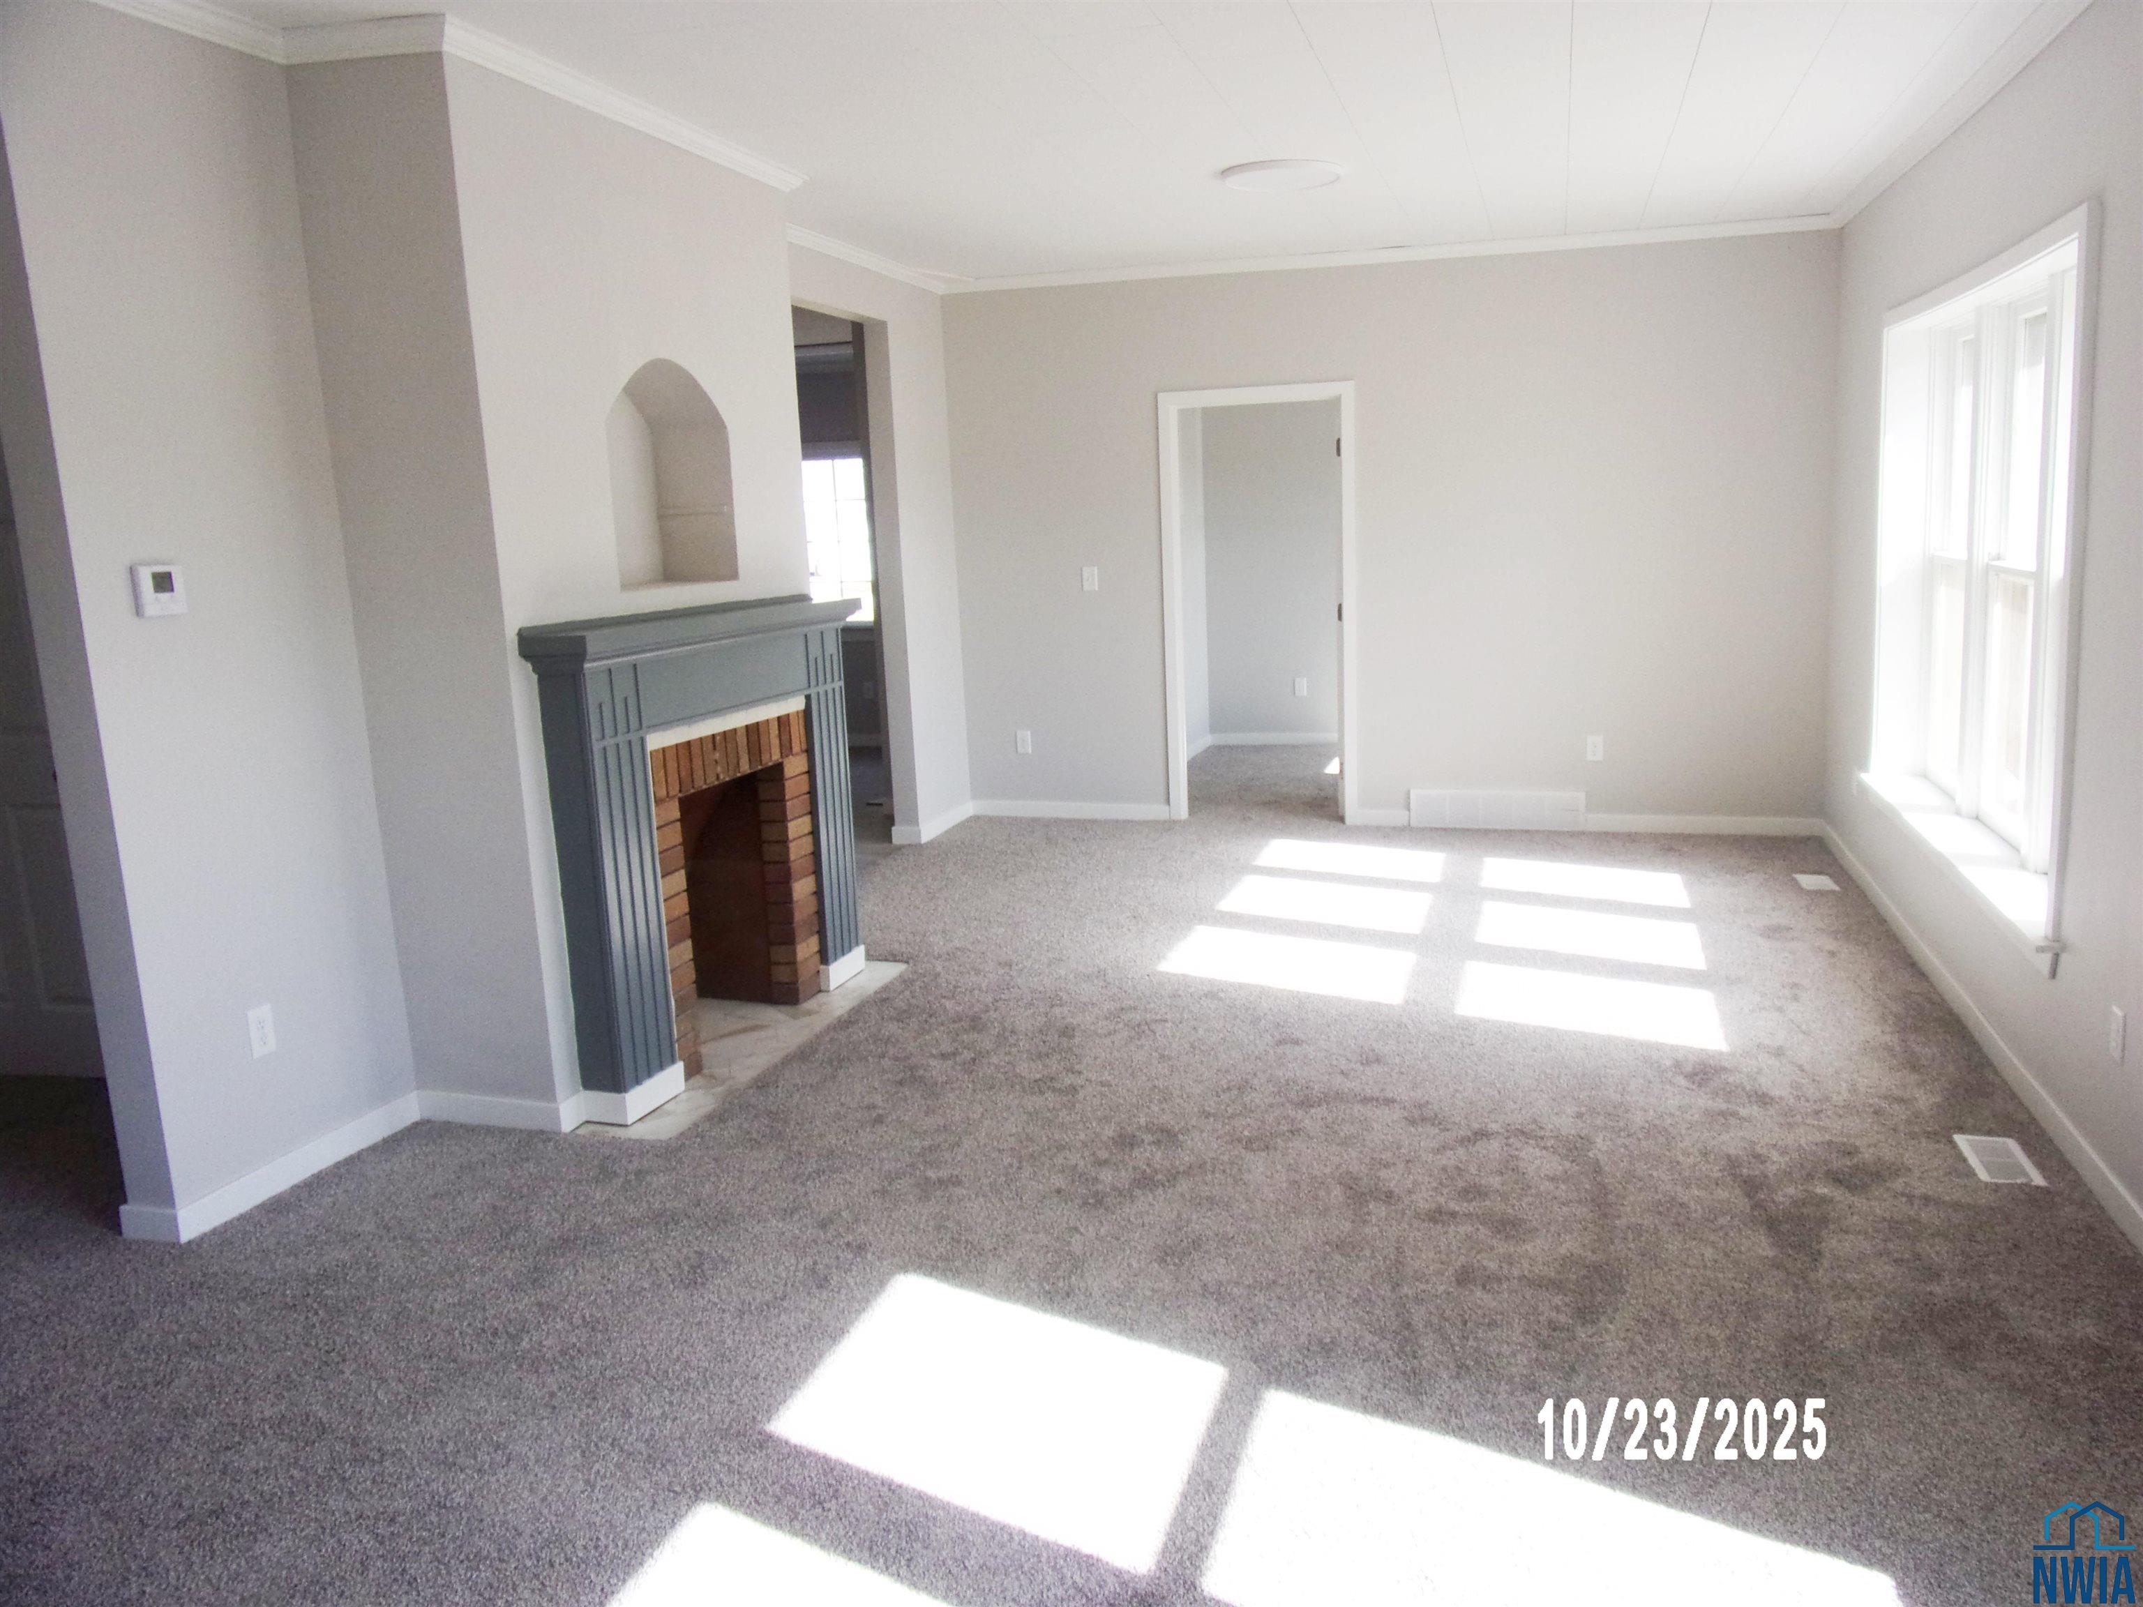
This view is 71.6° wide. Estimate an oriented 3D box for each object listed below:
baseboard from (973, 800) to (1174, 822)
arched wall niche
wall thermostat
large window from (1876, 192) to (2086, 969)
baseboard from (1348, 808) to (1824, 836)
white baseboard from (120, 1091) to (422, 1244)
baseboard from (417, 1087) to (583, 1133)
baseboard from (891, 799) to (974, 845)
[{"bbox_3d":[-0.007,0.035,7.679,1.085,0.085,0.020,1,11,18],"label":"baseboard"},{"bbox_3d":[-1.270,-0.947,4.310,0.276,0.636,0.620,1,11,18],"label":"arched wall niche"},{"bbox_3d":[-1.957,-0.457,3.189,0.025,0.106,0.104,1,11,18],"label":"wall thermostat"},{"bbox_3d":[2.683,-0.688,4.379,0.213,1.705,2.323,1,11,18],"label":"large window"},{"bbox_3d":[2.354,0.087,6.891,2.036,0.084,0.020,1,11,18],"label":"baseboard"},{"bbox_3d":[-1.927,0.867,3.634,0.176,0.081,0.738,1,11,18],"label":"white baseboard"},{"bbox_3d":[-1.499,0.795,3.909,0.463,0.081,0.088,1,11,18],"label":"baseboard"},{"bbox_3d":[-0.693,0.091,7.537,0.150,0.084,0.691,1,11,18],"label":"baseboard"}]

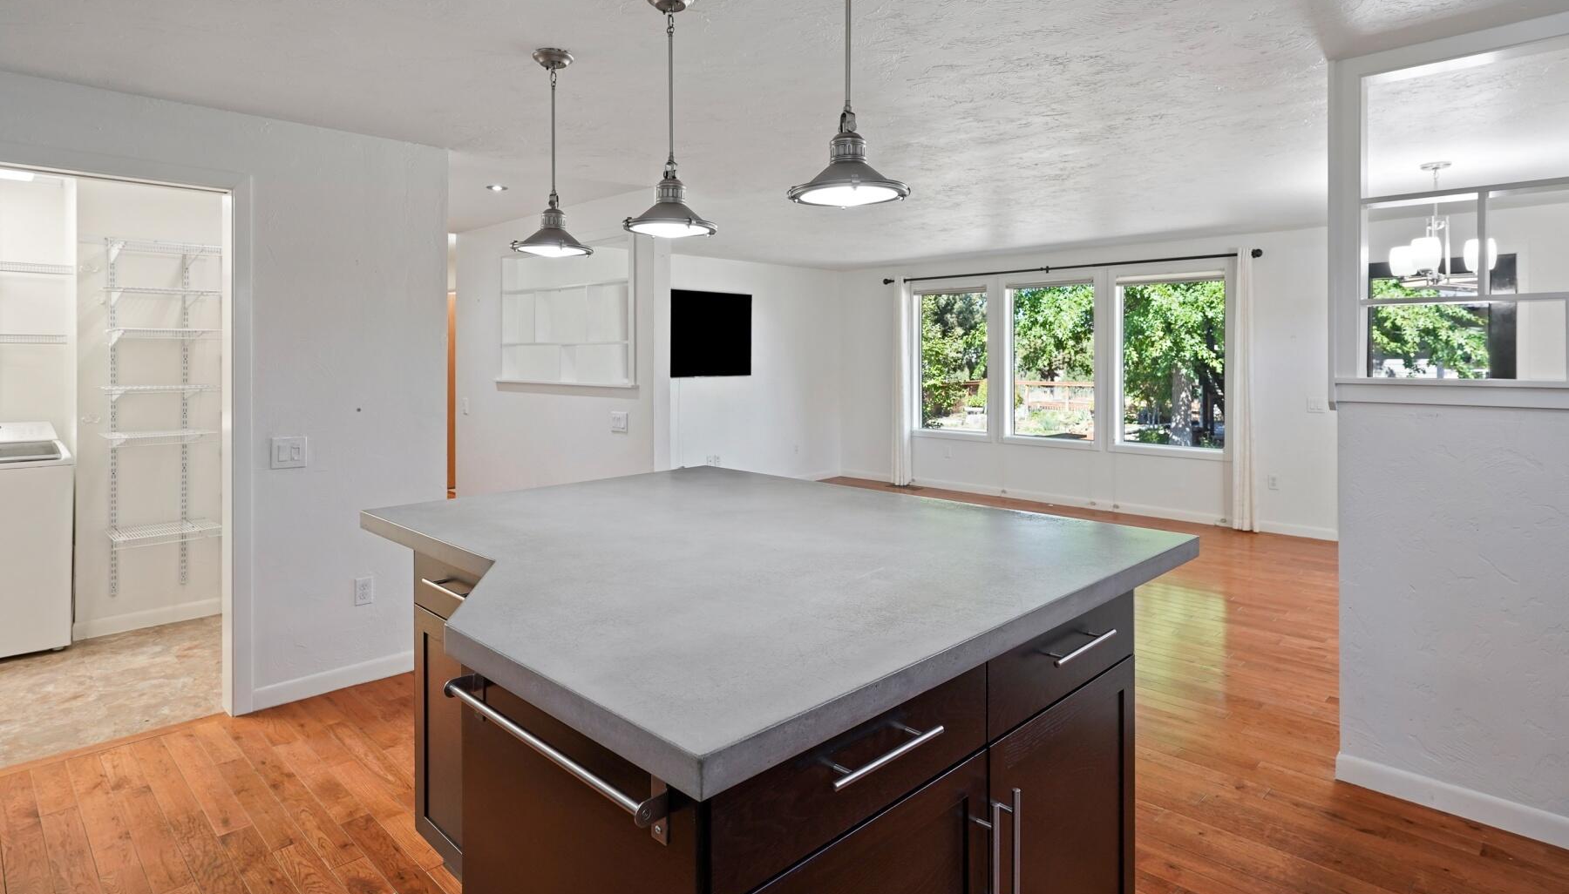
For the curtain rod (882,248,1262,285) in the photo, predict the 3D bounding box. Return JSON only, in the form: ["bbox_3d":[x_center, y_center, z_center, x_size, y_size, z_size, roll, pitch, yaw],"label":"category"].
[{"bbox_3d":[2.490,-1.700,7.100,3.500,0.070,0.110,5,8,40],"label":"curtain rod"}]

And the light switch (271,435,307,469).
[{"bbox_3d":[-2.025,0.022,3.030,0.121,0.126,0.015,-5,8,-40],"label":"light switch"}]

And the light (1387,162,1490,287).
[{"bbox_3d":[3.474,-1.180,3.950,0.500,0.690,0.500,6,8,41],"label":"light"}]

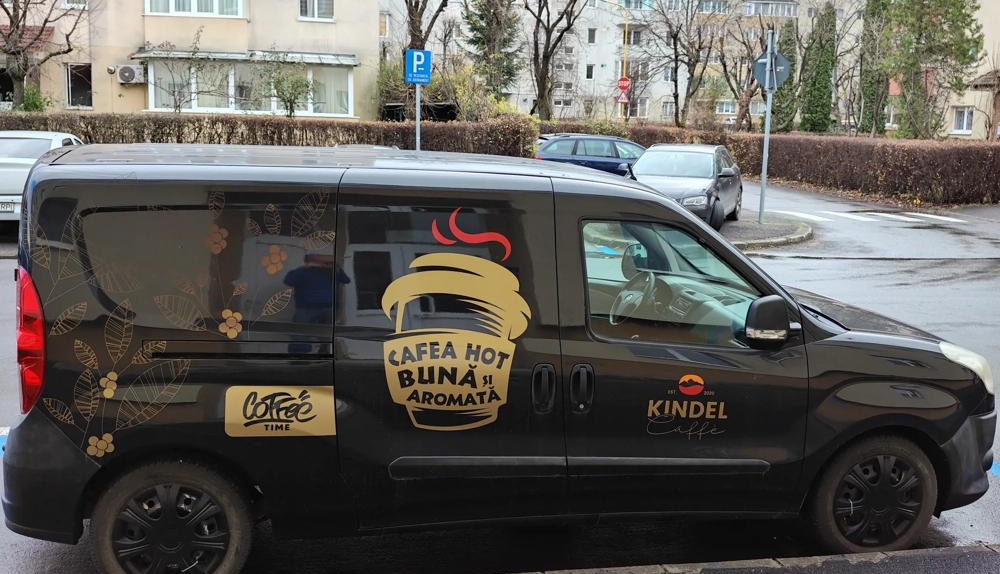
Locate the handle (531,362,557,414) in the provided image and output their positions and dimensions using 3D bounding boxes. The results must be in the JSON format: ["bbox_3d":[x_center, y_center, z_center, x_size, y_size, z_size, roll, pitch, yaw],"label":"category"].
[{"bbox_3d":[0.180,0.421,4.195,0.105,0.215,0.050,0,8,-12],"label":"handle"}]

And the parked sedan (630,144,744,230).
[{"bbox_3d":[3.268,-1.816,18.087,1.780,1.420,4.350,4,9,21],"label":"parked sedan"}]

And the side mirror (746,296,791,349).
[{"bbox_3d":[1.146,0.152,4.330,0.175,0.215,0.110,-4,10,-32],"label":"side mirror"}]

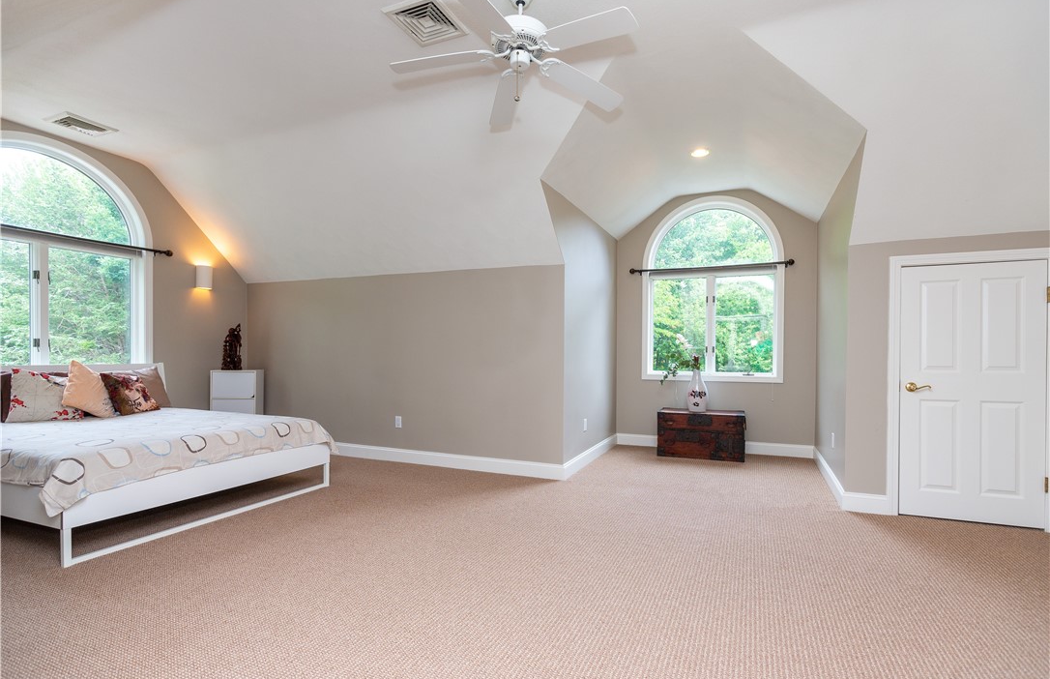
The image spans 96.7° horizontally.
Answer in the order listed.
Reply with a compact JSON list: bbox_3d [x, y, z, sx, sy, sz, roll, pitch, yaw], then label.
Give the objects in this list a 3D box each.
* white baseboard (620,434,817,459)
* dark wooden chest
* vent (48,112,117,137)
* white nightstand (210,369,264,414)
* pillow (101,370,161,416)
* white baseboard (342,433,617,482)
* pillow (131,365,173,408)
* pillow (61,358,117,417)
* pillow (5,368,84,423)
[{"bbox_3d":[2.095,1.200,5.292,2.072,0.140,0.020,0,-1,18],"label":"white baseboard"},{"bbox_3d":[1.906,1.029,5.112,0.865,0.472,0.390,0,-1,18],"label":"dark wooden chest"},{"bbox_3d":[-3.646,-1.762,3.841,0.345,0.030,0.345,0,-1,26],"label":"vent"},{"bbox_3d":[-3.074,0.783,4.995,0.482,0.901,0.210,0,-1,-6],"label":"white nightstand"},{"bbox_3d":[-3.626,0.500,4.305,0.120,0.420,0.390,-45,-19,18],"label":"pillow"},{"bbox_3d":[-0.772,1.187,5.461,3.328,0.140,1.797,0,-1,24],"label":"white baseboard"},{"bbox_3d":[-3.629,0.450,4.384,0.140,0.400,0.480,-39,-18,21],"label":"pillow"},{"bbox_3d":[-3.670,0.420,3.932,0.130,0.400,0.390,-36,-41,22],"label":"pillow"},{"bbox_3d":[-3.888,0.452,3.794,0.460,0.430,0.140,2,-27,-46],"label":"pillow"}]

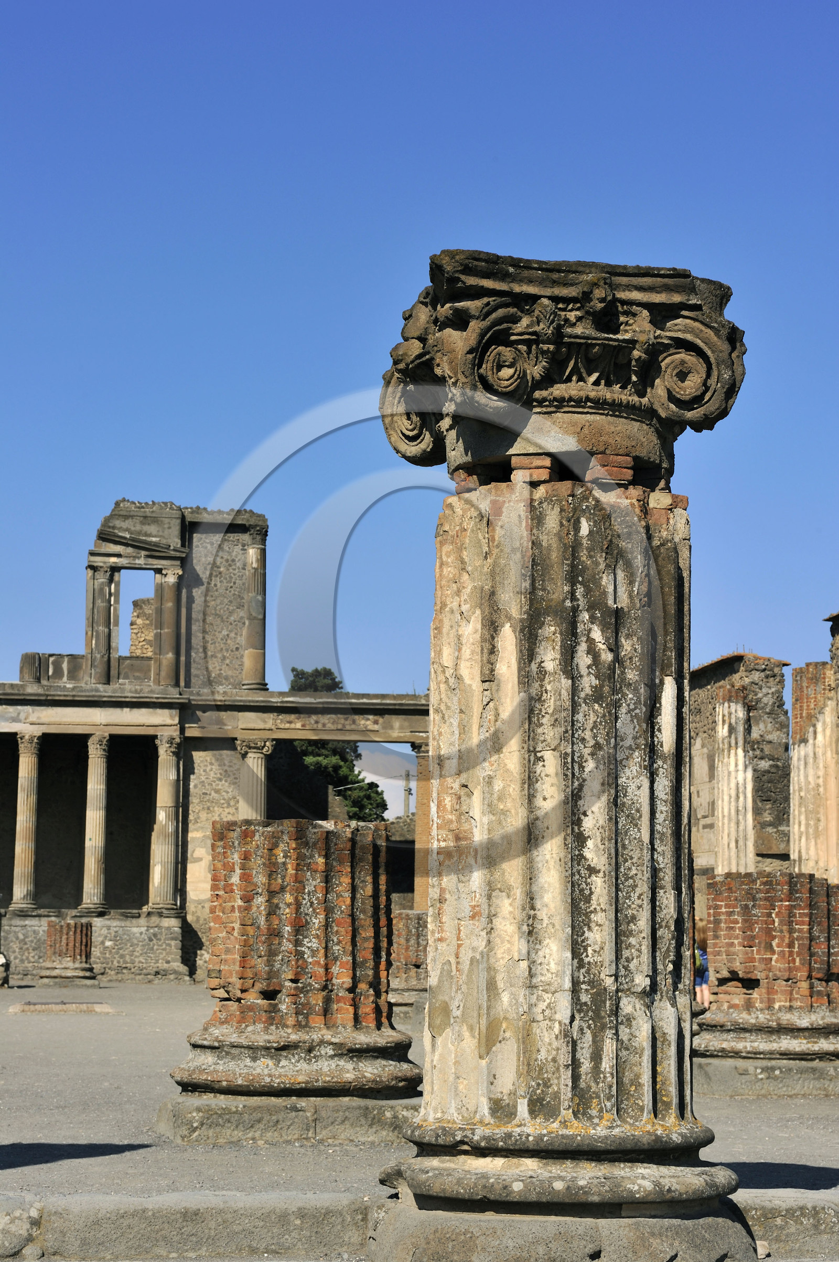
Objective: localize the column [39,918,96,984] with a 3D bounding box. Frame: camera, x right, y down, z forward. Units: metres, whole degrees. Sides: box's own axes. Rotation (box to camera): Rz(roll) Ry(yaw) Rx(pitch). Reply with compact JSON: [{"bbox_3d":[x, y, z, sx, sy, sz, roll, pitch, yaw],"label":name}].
[{"bbox_3d":[-8.393,7.679,58.500,1.420,1.560,1.420,2,-7,-9],"label":"column"}]

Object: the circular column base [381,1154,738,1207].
[{"bbox_3d":[0.596,2.325,10.450,1.530,0.165,1.530,0,-7,0],"label":"circular column base"}]

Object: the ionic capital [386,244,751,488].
[{"bbox_3d":[0.602,-1.070,10.785,1.330,0.790,1.330,2,-7,-10],"label":"ionic capital"}]

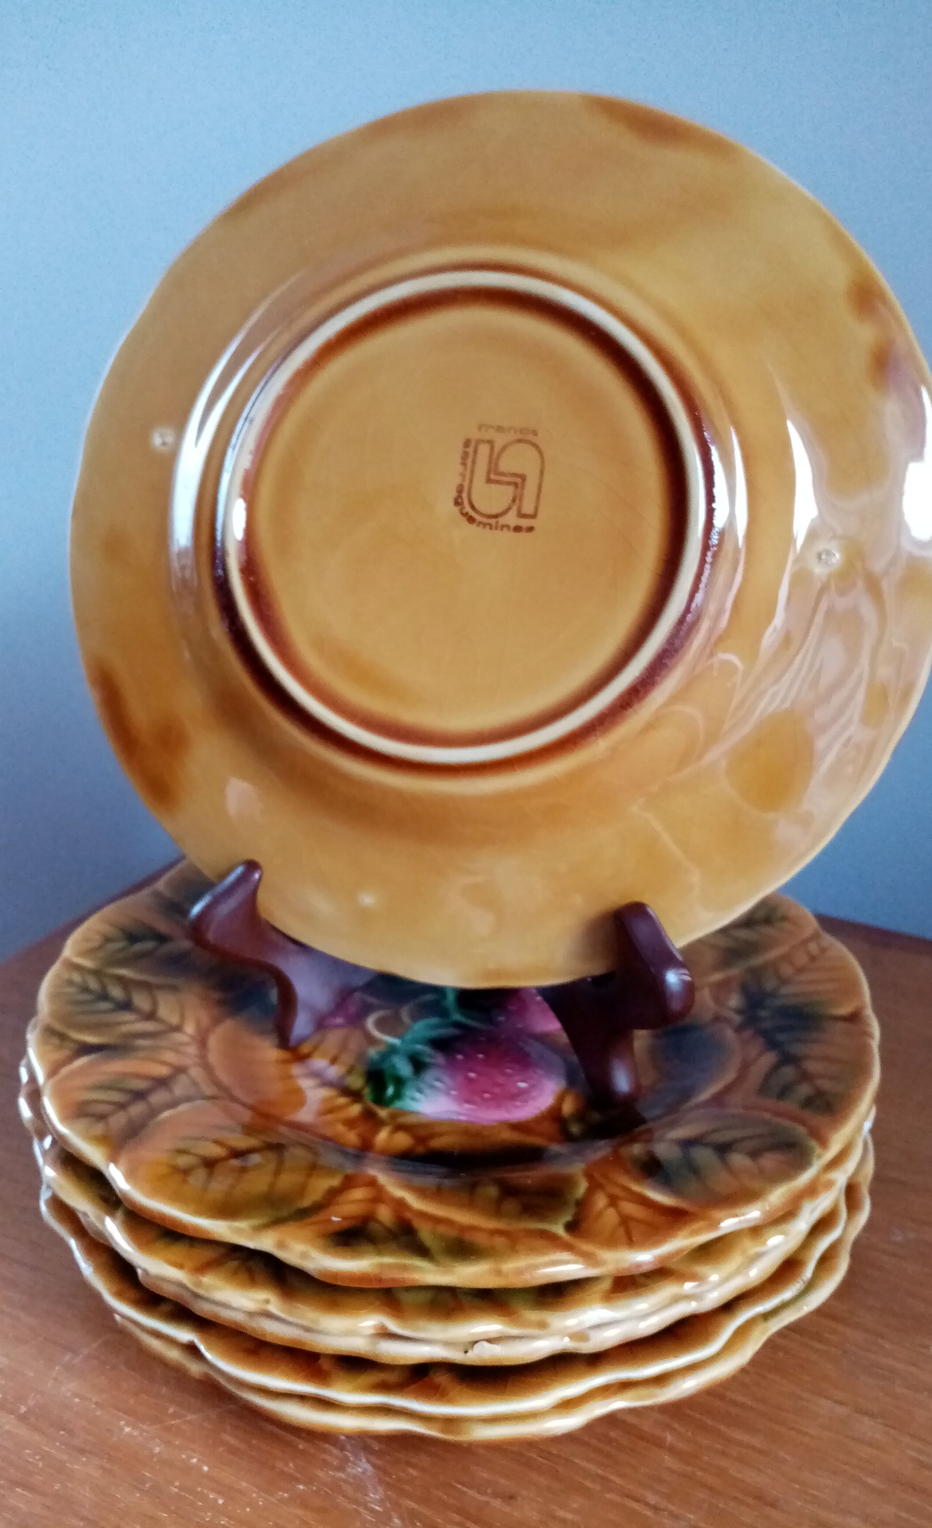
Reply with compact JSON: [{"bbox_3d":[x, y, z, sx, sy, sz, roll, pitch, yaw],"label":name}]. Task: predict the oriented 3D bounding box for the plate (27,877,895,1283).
[{"bbox_3d":[-0.002,0.059,0.286,0.199,0.023,0.199,1,21,0],"label":"plate"}]

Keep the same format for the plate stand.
[{"bbox_3d":[0.002,0.002,0.268,0.107,0.130,0.098,6,22,13],"label":"plate stand"}]

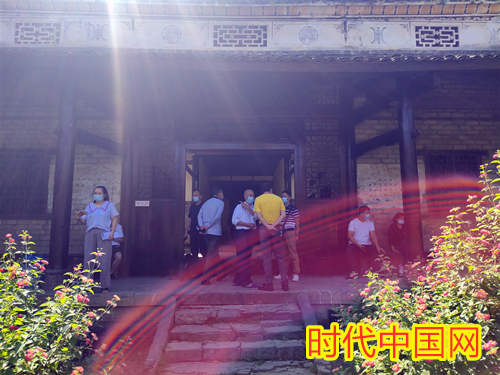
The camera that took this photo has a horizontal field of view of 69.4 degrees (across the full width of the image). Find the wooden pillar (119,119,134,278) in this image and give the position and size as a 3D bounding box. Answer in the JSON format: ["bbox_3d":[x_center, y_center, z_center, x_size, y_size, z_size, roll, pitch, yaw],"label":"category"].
[{"bbox_3d":[-2.523,0.130,7.487,0.230,3.391,0.230,0,-7,-2],"label":"wooden pillar"}]

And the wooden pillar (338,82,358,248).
[{"bbox_3d":[2.059,-0.223,7.528,0.250,4.102,0.250,0,-7,-2],"label":"wooden pillar"}]

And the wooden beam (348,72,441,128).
[{"bbox_3d":[2.510,-1.538,6.648,0.180,0.300,2.340,2,-7,-14],"label":"wooden beam"}]

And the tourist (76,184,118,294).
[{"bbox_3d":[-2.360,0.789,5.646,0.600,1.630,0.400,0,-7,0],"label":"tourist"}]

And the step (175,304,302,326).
[{"bbox_3d":[-0.160,1.809,5.170,1.750,0.180,0.420,0,-7,0],"label":"step"}]

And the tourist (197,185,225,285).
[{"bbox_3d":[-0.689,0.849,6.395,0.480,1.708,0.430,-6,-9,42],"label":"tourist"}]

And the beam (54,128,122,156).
[{"bbox_3d":[-2.896,-0.851,6.671,0.150,0.240,1.802,-2,-7,13],"label":"beam"}]

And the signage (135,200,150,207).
[{"bbox_3d":[-2.208,0.338,7.432,0.310,0.128,0.020,0,-7,-2],"label":"signage"}]

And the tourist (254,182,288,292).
[{"bbox_3d":[0.335,0.772,5.799,0.530,1.700,0.360,1,-7,-8],"label":"tourist"}]

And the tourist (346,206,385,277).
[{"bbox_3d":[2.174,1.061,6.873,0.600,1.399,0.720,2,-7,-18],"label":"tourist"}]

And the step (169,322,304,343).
[{"bbox_3d":[-0.170,1.941,4.802,1.750,0.150,0.340,0,-7,0],"label":"step"}]

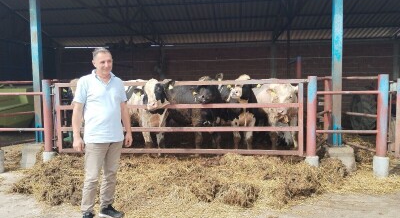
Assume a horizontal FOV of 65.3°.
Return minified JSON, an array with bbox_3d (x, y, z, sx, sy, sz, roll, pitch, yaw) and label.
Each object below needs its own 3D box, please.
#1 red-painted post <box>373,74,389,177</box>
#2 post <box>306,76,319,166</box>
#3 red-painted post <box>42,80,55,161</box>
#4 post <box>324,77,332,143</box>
[{"bbox_3d":[2.819,0.259,4.820,0.235,1.599,0.235,0,3,7],"label":"red-painted post"},{"bbox_3d":[1.785,0.236,4.950,0.215,1.510,0.215,0,3,7],"label":"post"},{"bbox_3d":[-2.667,0.247,5.500,0.220,1.516,0.220,0,3,7],"label":"red-painted post"},{"bbox_3d":[2.521,0.088,6.120,0.165,1.334,0.165,0,3,7],"label":"post"}]

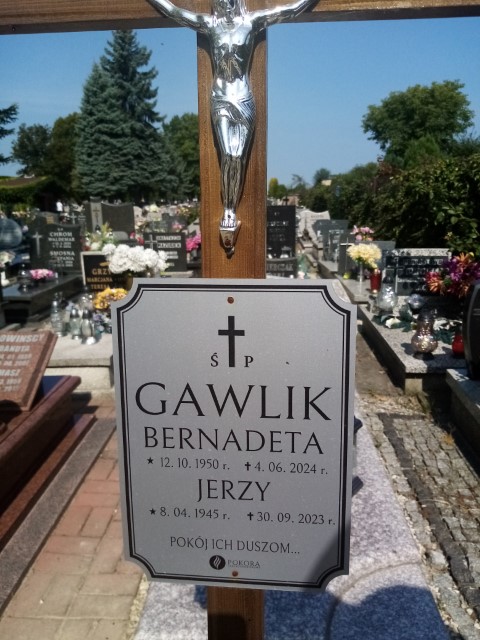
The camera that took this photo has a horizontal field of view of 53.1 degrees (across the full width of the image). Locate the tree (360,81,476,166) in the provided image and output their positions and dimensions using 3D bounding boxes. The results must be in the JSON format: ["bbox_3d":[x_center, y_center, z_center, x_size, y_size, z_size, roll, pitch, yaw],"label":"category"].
[{"bbox_3d":[10.395,-10.056,28.364,6.522,7.445,6.522,1,15,3],"label":"tree"}]

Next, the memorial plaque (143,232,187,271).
[{"bbox_3d":[-1.049,-0.963,6.834,0.621,0.563,0.100,1,15,3],"label":"memorial plaque"}]

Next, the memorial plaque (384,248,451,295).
[{"bbox_3d":[1.890,-0.510,5.154,0.710,0.524,0.120,1,15,3],"label":"memorial plaque"}]

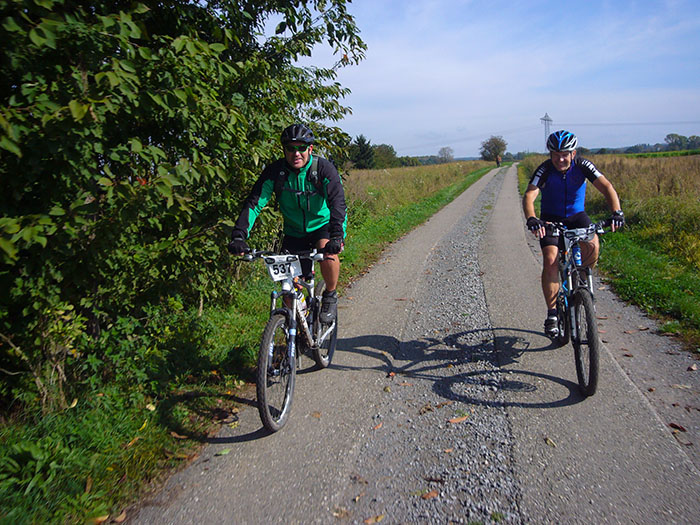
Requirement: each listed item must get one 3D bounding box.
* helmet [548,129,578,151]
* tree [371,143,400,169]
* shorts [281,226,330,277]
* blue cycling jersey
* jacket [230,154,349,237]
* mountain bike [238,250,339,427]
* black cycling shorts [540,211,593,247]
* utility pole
[{"bbox_3d":[1.428,-0.814,3.813,0.205,0.165,0.280,1,17,15],"label":"helmet"},{"bbox_3d":[6.040,-17.701,95.000,4.800,4.500,4.800,-1,10,4],"label":"tree"},{"bbox_3d":[-0.271,-0.096,3.722,0.370,0.320,0.430,1,10,13],"label":"shorts"},{"bbox_3d":[1.520,-0.512,4.015,0.500,0.480,0.420,0,10,12],"label":"blue cycling jersey"},{"bbox_3d":[-0.352,-0.405,3.559,0.640,0.540,0.580,1,10,13],"label":"jacket"},{"bbox_3d":[-0.301,0.356,3.615,0.630,1.050,1.680,1,10,13],"label":"mountain bike"},{"bbox_3d":[1.560,-0.237,4.119,0.390,0.300,0.420,0,10,12],"label":"black cycling shorts"},{"bbox_3d":[104.592,-67.821,300.000,6.200,23.000,4.000,2,11,19],"label":"utility pole"}]

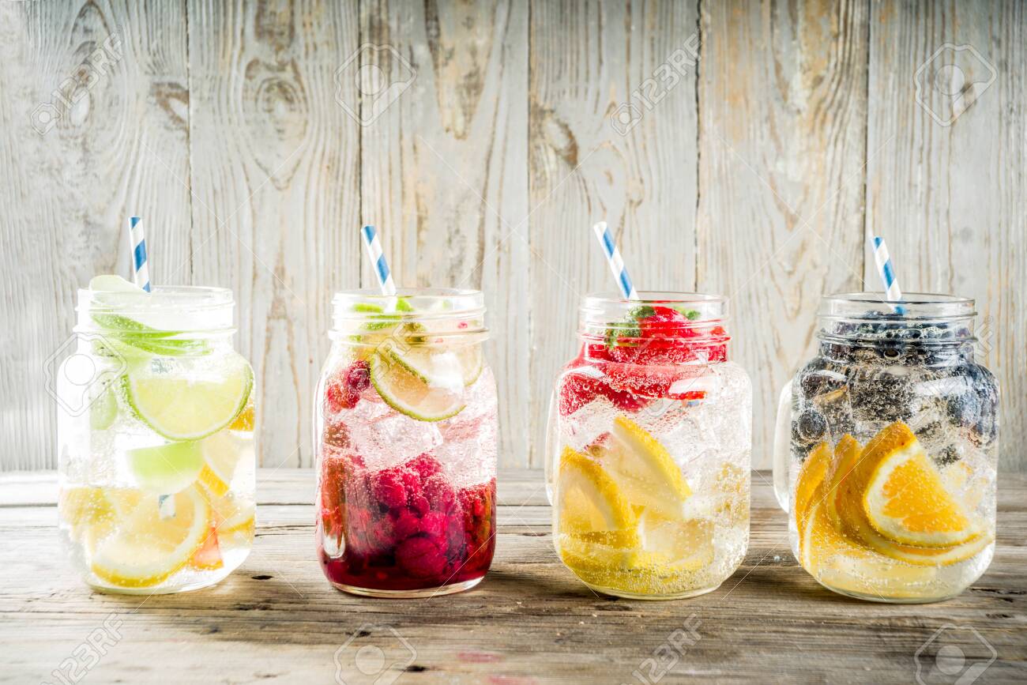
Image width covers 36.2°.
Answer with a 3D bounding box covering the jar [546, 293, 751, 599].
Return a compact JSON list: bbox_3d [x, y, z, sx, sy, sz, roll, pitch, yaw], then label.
[{"bbox_3d":[0.055,0.044,0.734,0.084,0.133,0.116,-4,6,-36],"label":"jar"}]

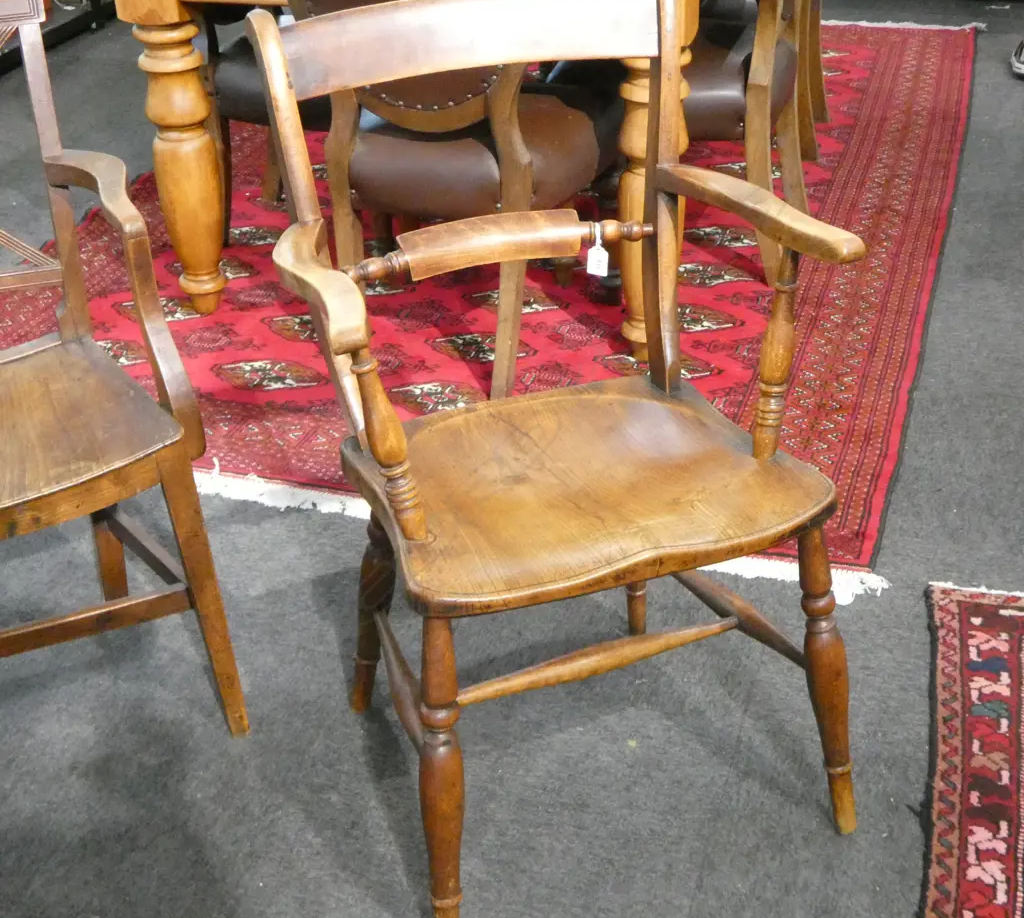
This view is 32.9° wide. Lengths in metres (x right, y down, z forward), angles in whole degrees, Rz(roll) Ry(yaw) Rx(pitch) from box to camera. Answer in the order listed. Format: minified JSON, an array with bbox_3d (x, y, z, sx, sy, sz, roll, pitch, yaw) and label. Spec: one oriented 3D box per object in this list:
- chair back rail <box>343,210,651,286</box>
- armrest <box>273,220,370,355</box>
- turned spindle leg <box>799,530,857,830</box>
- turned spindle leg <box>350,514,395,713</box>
[{"bbox_3d":[-0.015,-0.229,1.893,0.375,0.052,0.045,-13,16,-21],"label":"chair back rail"},{"bbox_3d":[-0.182,-0.167,1.665,0.080,0.044,0.255,-9,35,-12],"label":"armrest"},{"bbox_3d":[0.348,0.248,1.903,0.046,0.408,0.046,-19,26,-16],"label":"turned spindle leg"},{"bbox_3d":[-0.160,0.158,2.045,0.046,0.404,0.046,-8,41,-23],"label":"turned spindle leg"}]

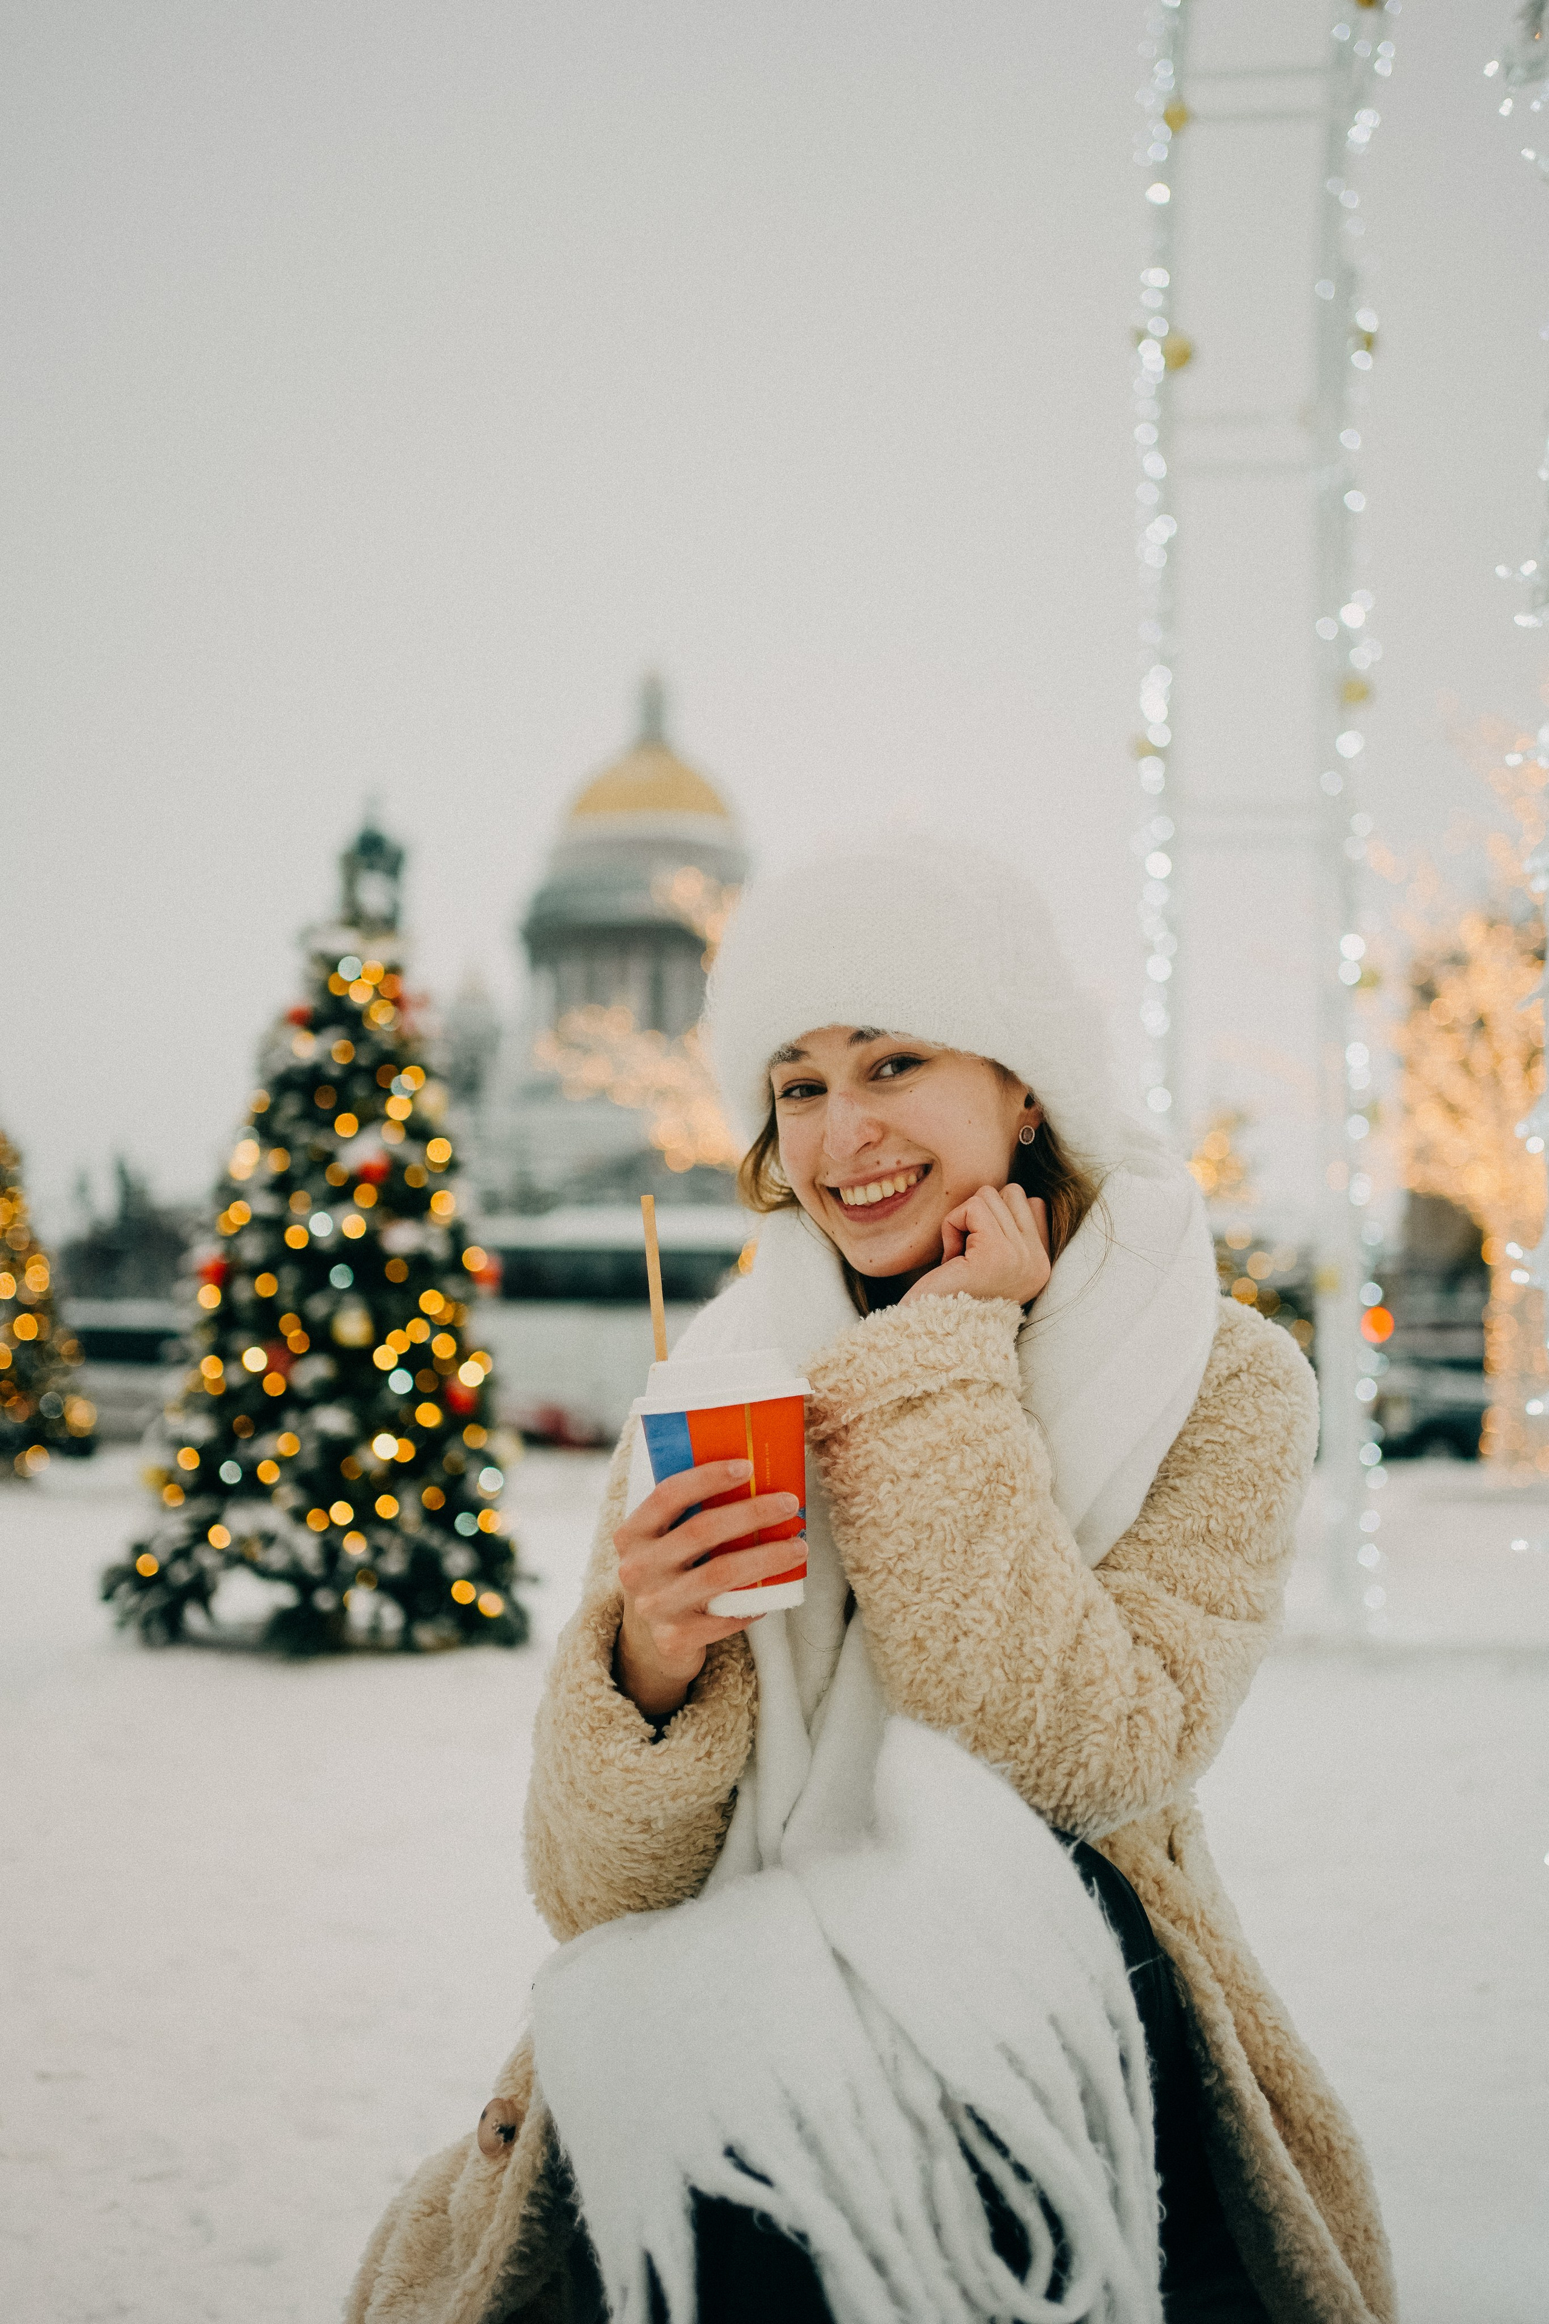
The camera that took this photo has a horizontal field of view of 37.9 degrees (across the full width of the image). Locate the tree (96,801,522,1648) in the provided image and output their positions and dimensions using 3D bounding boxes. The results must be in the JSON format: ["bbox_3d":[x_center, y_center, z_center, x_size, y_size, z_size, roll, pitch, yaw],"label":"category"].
[{"bbox_3d":[-1.281,0.162,6.400,1.170,2.270,1.170,2,-4,-11],"label":"tree"}]

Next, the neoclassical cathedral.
[{"bbox_3d":[-18.475,-24.120,343.000,108.000,101.500,98.000,1,-4,-6],"label":"neoclassical cathedral"}]

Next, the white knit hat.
[{"bbox_3d":[0.087,-0.095,1.330,0.245,0.190,0.265,-6,-14,-2],"label":"white knit hat"}]

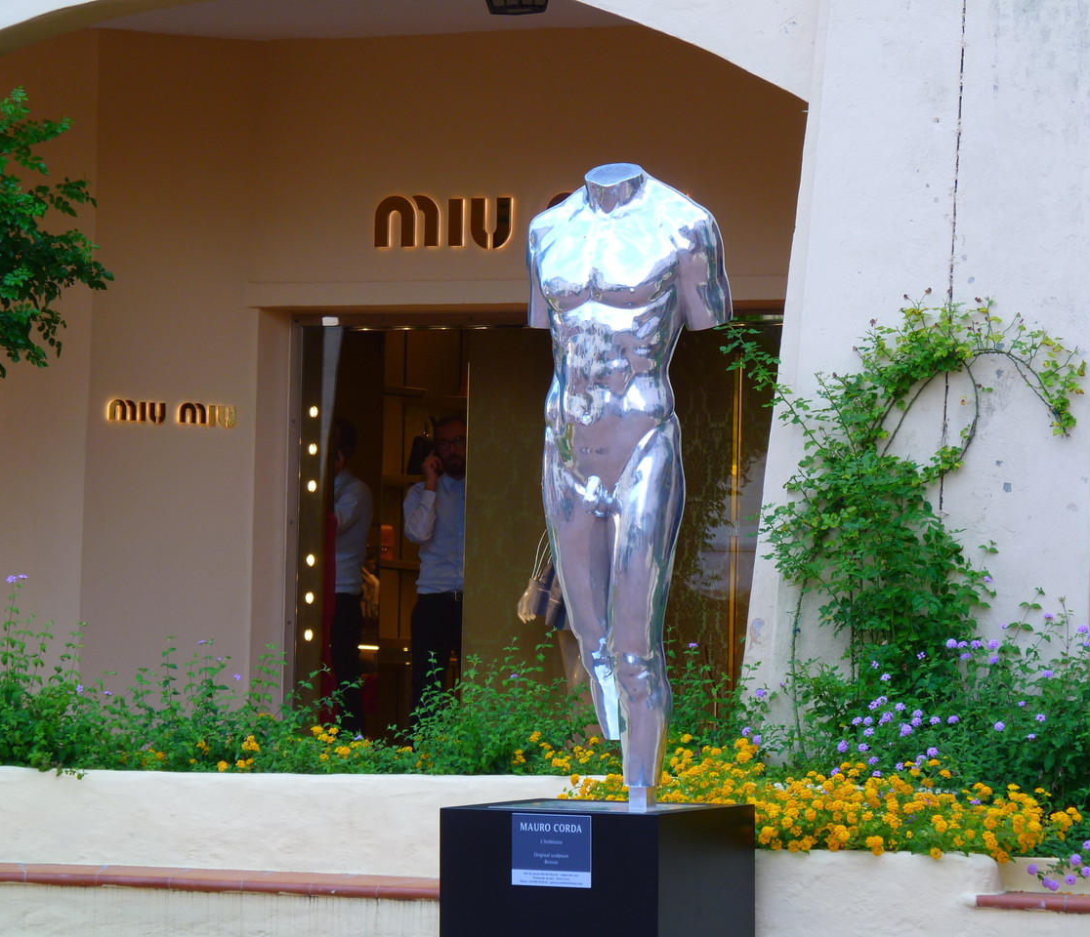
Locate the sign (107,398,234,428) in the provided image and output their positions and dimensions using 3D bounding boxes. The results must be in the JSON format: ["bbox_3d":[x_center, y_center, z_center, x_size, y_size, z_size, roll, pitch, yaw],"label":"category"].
[{"bbox_3d":[-1.427,-0.211,24.900,0.530,0.105,0.040,2,-2,-20],"label":"sign"}]

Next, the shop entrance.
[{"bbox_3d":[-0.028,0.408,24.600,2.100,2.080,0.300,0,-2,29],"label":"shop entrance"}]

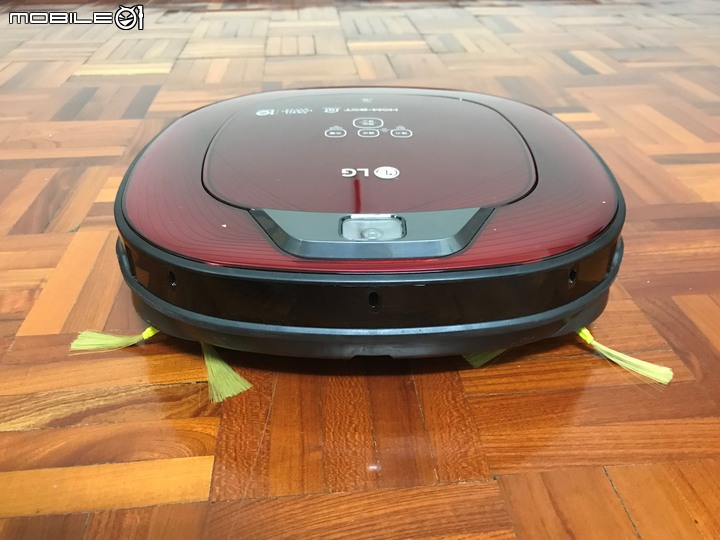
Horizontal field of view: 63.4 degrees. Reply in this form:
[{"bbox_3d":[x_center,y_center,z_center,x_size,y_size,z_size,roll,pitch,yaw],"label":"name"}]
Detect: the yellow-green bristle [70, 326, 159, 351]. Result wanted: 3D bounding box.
[{"bbox_3d":[-0.156,0.040,0.379,0.058,0.011,0.019,-4,34,-5],"label":"yellow-green bristle"}]

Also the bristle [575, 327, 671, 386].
[{"bbox_3d":[0.162,0.051,0.361,0.059,0.011,0.017,20,39,27],"label":"bristle"}]

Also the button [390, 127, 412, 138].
[{"bbox_3d":[0.032,-0.105,0.449,0.017,0.003,0.019,0,34,0],"label":"button"}]

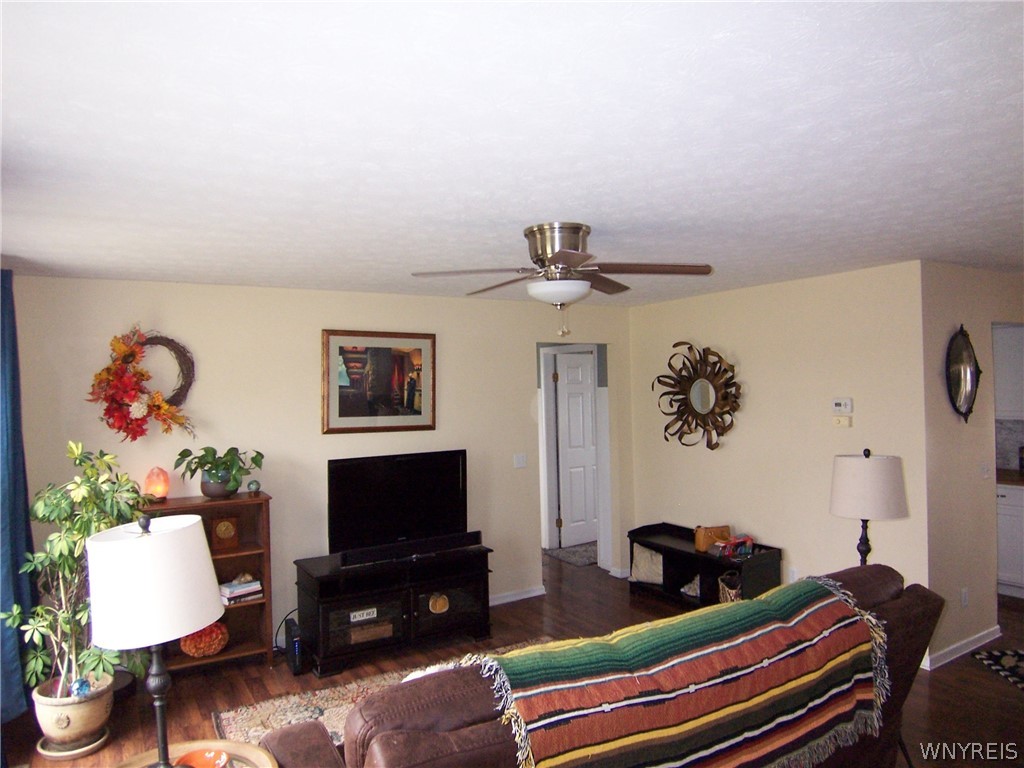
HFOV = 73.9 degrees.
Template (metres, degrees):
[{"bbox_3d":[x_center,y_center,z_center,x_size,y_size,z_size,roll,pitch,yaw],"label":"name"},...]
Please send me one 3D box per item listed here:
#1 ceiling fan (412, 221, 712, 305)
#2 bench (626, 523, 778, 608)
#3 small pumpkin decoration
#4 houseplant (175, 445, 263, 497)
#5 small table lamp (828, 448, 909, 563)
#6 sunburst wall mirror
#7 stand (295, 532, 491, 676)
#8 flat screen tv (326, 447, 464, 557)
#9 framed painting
[{"bbox_3d":[0.202,-0.509,2.956,1.240,0.330,1.270,-1,0,33],"label":"ceiling fan"},{"bbox_3d":[1.475,1.469,5.332,0.420,0.510,1.190,-2,0,-33],"label":"bench"},{"bbox_3d":[-1.862,1.552,4.109,0.290,0.230,0.260,-2,0,-33],"label":"small pumpkin decoration"},{"bbox_3d":[-1.787,0.541,4.157,0.510,0.320,0.420,-2,0,-33],"label":"houseplant"},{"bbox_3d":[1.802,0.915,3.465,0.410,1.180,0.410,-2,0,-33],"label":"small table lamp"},{"bbox_3d":[1.504,0.098,5.556,0.110,0.860,0.860,-2,0,-33],"label":"sunburst wall mirror"},{"bbox_3d":[-0.788,1.483,4.676,1.220,0.605,0.510,-2,0,-30],"label":"stand"},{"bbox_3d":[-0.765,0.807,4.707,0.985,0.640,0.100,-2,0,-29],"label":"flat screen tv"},{"bbox_3d":[-0.936,-0.011,4.911,0.860,0.720,0.035,-2,0,-33],"label":"framed painting"}]

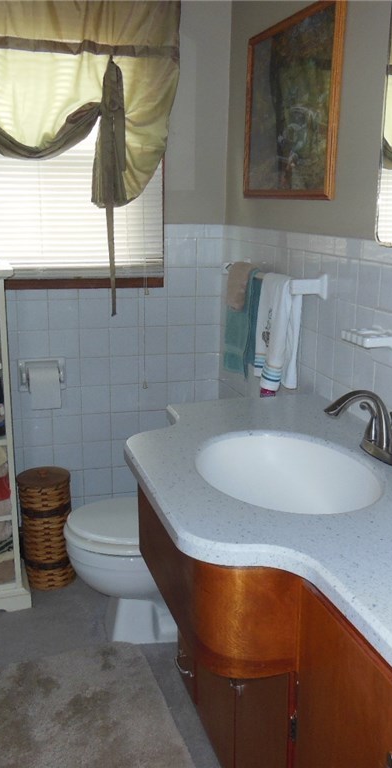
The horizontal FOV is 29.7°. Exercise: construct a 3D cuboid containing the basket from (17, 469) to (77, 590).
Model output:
[{"bbox_3d":[-0.539,0.521,2.680,0.185,0.405,0.185,-3,14,-16],"label":"basket"}]

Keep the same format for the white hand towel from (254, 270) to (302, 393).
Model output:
[{"bbox_3d":[0.227,-0.150,2.111,0.085,0.305,0.215,-3,14,-16],"label":"white hand towel"}]

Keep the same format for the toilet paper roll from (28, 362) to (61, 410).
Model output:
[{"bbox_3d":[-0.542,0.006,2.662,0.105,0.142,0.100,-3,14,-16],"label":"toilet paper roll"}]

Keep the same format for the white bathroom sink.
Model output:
[{"bbox_3d":[0.183,0.236,1.512,0.365,0.150,0.495,-3,14,-16],"label":"white bathroom sink"}]

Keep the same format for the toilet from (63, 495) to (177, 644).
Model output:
[{"bbox_3d":[-0.095,0.469,2.405,0.670,0.680,0.430,-3,14,-16],"label":"toilet"}]

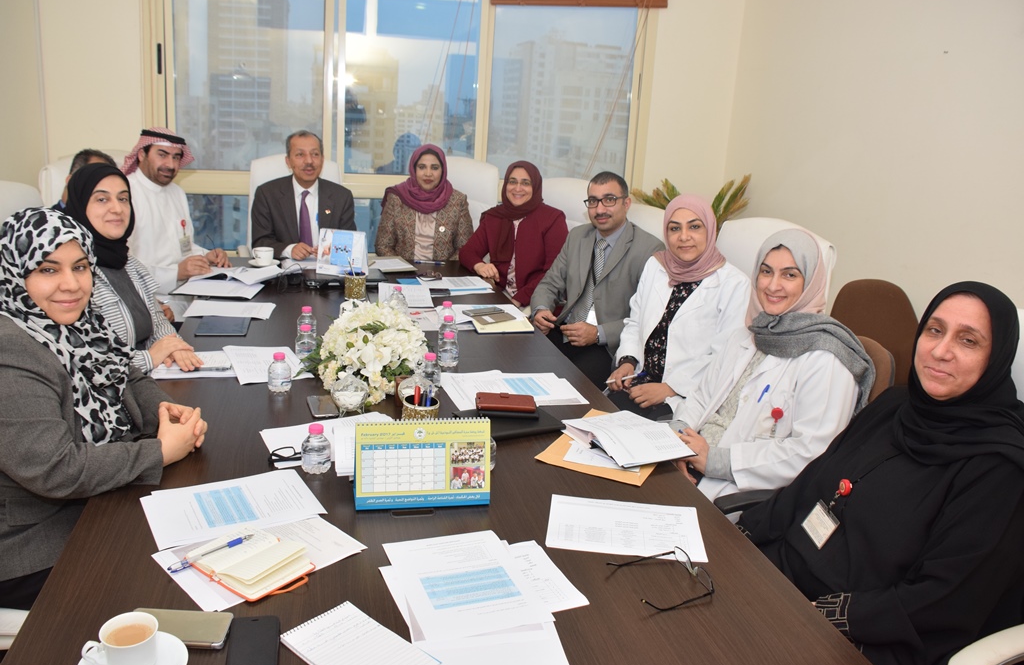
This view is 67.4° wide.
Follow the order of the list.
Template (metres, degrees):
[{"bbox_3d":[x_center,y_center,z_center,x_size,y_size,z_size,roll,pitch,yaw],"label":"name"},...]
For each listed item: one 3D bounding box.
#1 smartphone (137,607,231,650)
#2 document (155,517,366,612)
[{"bbox_3d":[-0.487,0.429,1.110,0.152,0.010,0.074,3,15,0],"label":"smartphone"},{"bbox_3d":[-0.439,0.385,1.353,0.299,0.005,0.212,-13,22,-43],"label":"document"}]

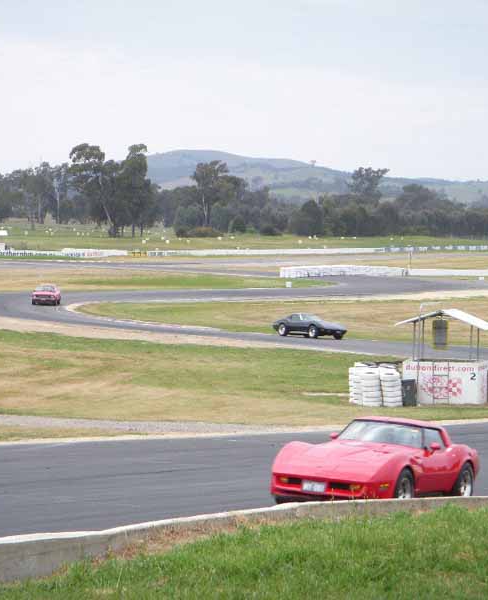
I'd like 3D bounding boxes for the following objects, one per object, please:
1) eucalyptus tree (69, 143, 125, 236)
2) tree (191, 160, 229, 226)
[{"bbox_3d":[-33.030,-24.750,590.000,12.540,21.050,11.910,0,2,0],"label":"eucalyptus tree"},{"bbox_3d":[-9.040,-27.500,690.000,9.950,18.070,9.950,0,2,0],"label":"tree"}]

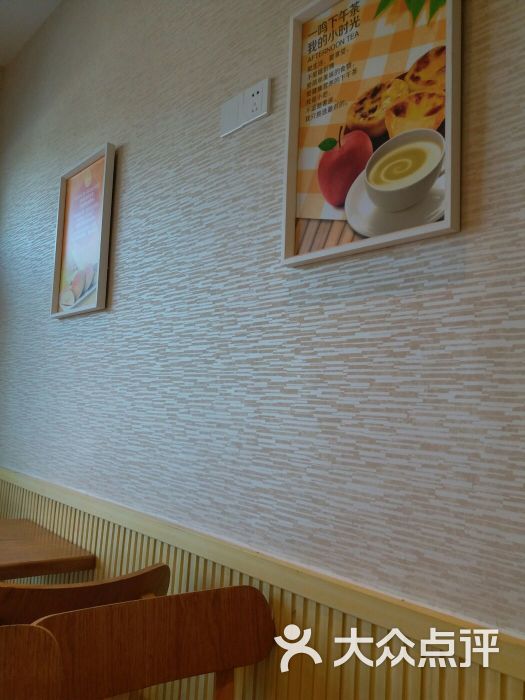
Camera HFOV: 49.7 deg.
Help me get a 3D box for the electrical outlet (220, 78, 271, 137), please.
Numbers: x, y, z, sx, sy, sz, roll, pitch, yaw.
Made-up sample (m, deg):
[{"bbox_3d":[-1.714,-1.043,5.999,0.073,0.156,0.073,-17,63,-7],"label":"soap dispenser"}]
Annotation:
[{"bbox_3d":[-0.042,-0.595,1.397,0.011,0.087,0.173,7,-7,-42],"label":"electrical outlet"}]

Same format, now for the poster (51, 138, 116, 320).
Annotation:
[{"bbox_3d":[-0.647,-0.402,2.017,0.030,0.547,0.382,7,-7,-42],"label":"poster"}]

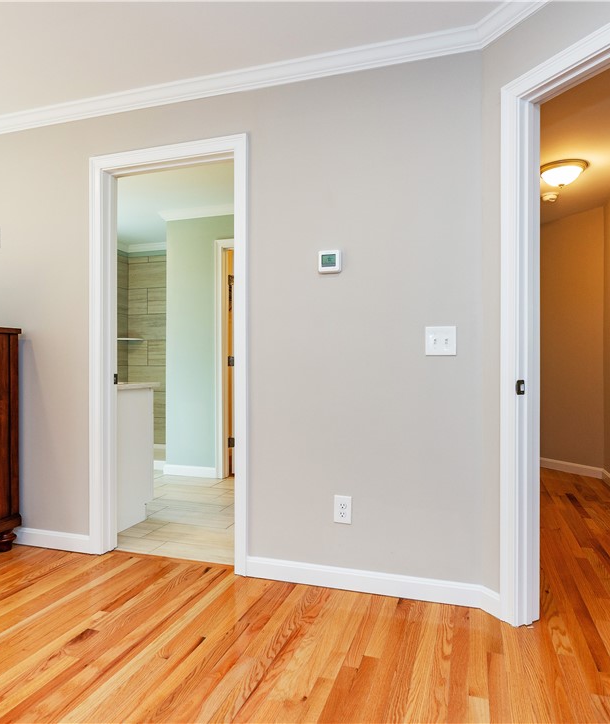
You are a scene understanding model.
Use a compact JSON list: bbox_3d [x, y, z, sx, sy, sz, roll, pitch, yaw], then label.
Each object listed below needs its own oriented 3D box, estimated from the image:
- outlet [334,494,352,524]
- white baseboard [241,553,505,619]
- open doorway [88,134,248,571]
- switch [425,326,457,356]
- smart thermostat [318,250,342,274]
[{"bbox_3d":[0.173,0.666,2.176,0.080,0.130,0.008,0,0,17],"label":"outlet"},{"bbox_3d":[0.251,0.971,2.109,1.126,0.096,0.090,0,0,17],"label":"white baseboard"},{"bbox_3d":[-0.693,-0.035,2.504,0.911,2.110,0.140,0,0,17],"label":"open doorway"},{"bbox_3d":[0.579,-0.087,2.048,0.124,0.123,0.014,0,0,17],"label":"switch"},{"bbox_3d":[0.114,-0.451,2.184,0.098,0.099,0.027,0,0,17],"label":"smart thermostat"}]

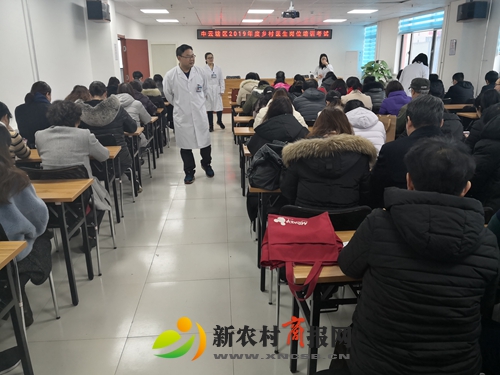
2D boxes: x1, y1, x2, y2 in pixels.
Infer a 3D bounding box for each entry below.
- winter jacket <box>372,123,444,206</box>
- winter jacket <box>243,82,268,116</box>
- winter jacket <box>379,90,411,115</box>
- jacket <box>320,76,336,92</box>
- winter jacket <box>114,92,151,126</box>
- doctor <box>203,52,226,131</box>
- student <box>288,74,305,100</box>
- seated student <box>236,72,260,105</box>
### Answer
[{"bbox_3d":[0.943,0.024,2.252,0.580,0.790,0.520,0,18,-1],"label":"winter jacket"},{"bbox_3d":[0.155,-1.260,6.142,0.532,0.690,0.512,-2,18,-4],"label":"winter jacket"},{"bbox_3d":[1.923,-0.929,5.225,0.520,0.720,0.500,0,18,-1],"label":"winter jacket"},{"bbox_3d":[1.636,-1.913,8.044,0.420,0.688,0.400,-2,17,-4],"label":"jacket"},{"bbox_3d":[-1.569,-0.897,5.085,0.542,0.690,0.512,-2,18,-4],"label":"winter jacket"},{"bbox_3d":[-0.788,-2.076,8.710,0.522,1.665,0.355,-2,18,-4],"label":"doctor"},{"bbox_3d":[0.915,-1.425,7.237,0.492,1.261,0.709,-2,18,-4],"label":"student"},{"bbox_3d":[0.016,-1.432,7.237,0.542,1.300,0.729,-2,18,-4],"label":"seated student"}]

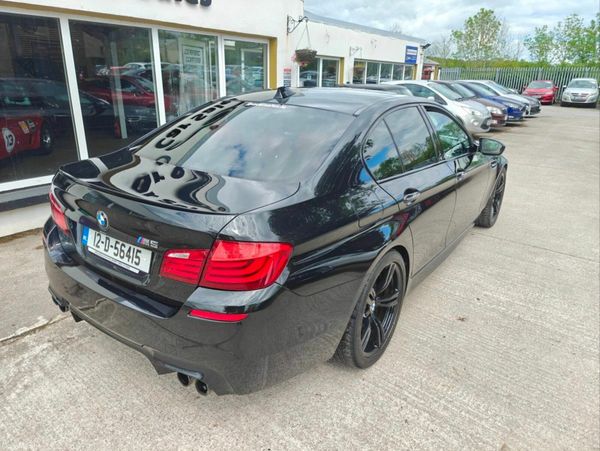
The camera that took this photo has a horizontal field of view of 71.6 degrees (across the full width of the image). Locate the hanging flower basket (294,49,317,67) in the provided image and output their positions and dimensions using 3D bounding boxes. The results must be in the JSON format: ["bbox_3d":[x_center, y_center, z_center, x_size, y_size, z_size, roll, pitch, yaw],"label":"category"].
[{"bbox_3d":[0.078,-2.623,6.500,0.360,0.280,0.360,1,20,-1],"label":"hanging flower basket"}]

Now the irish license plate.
[{"bbox_3d":[-0.849,0.100,1.901,0.520,0.111,0.020,13,8,33],"label":"irish license plate"}]

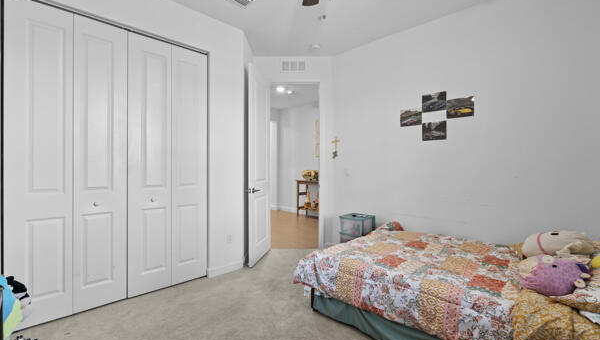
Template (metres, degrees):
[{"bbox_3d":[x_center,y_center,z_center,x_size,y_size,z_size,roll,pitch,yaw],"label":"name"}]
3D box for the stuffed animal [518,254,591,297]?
[{"bbox_3d":[1.267,0.531,1.335,0.270,0.190,0.240,-10,-6,38],"label":"stuffed animal"}]

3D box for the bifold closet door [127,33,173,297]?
[{"bbox_3d":[-1.444,-0.049,2.569,0.374,2.432,0.035,0,0,-44],"label":"bifold closet door"}]

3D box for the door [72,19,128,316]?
[{"bbox_3d":[-1.713,-0.049,2.306,0.379,2.432,0.035,0,0,-44],"label":"door"}]

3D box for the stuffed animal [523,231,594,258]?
[{"bbox_3d":[1.777,0.514,1.840,0.360,0.170,0.240,-7,-5,39],"label":"stuffed animal"}]

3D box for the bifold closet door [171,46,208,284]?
[{"bbox_3d":[-1.171,-0.049,2.836,0.387,2.432,0.035,0,0,-44],"label":"bifold closet door"}]

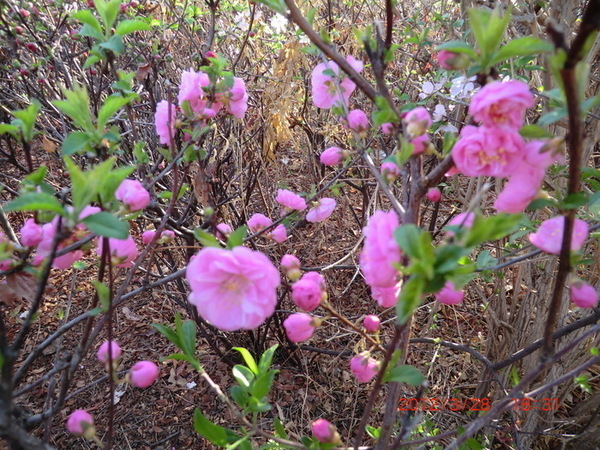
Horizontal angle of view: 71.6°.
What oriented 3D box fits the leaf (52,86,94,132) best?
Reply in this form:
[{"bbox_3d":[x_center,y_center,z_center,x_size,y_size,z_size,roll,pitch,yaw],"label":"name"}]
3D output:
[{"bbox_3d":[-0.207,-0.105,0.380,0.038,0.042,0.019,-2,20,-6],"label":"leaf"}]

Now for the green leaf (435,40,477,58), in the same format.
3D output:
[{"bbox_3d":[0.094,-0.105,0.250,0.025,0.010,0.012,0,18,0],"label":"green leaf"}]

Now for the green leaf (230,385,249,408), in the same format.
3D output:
[{"bbox_3d":[-0.046,0.132,0.320,0.013,0.016,0.010,9,28,17],"label":"green leaf"}]

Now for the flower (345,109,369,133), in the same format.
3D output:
[{"bbox_3d":[0.051,-0.092,0.370,0.020,0.022,0.020,0,27,0],"label":"flower"}]

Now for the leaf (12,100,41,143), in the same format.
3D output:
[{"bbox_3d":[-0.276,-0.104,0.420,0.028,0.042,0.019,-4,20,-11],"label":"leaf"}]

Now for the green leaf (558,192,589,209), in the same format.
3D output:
[{"bbox_3d":[0.197,-0.018,0.300,0.020,0.009,0.011,0,25,0],"label":"green leaf"}]

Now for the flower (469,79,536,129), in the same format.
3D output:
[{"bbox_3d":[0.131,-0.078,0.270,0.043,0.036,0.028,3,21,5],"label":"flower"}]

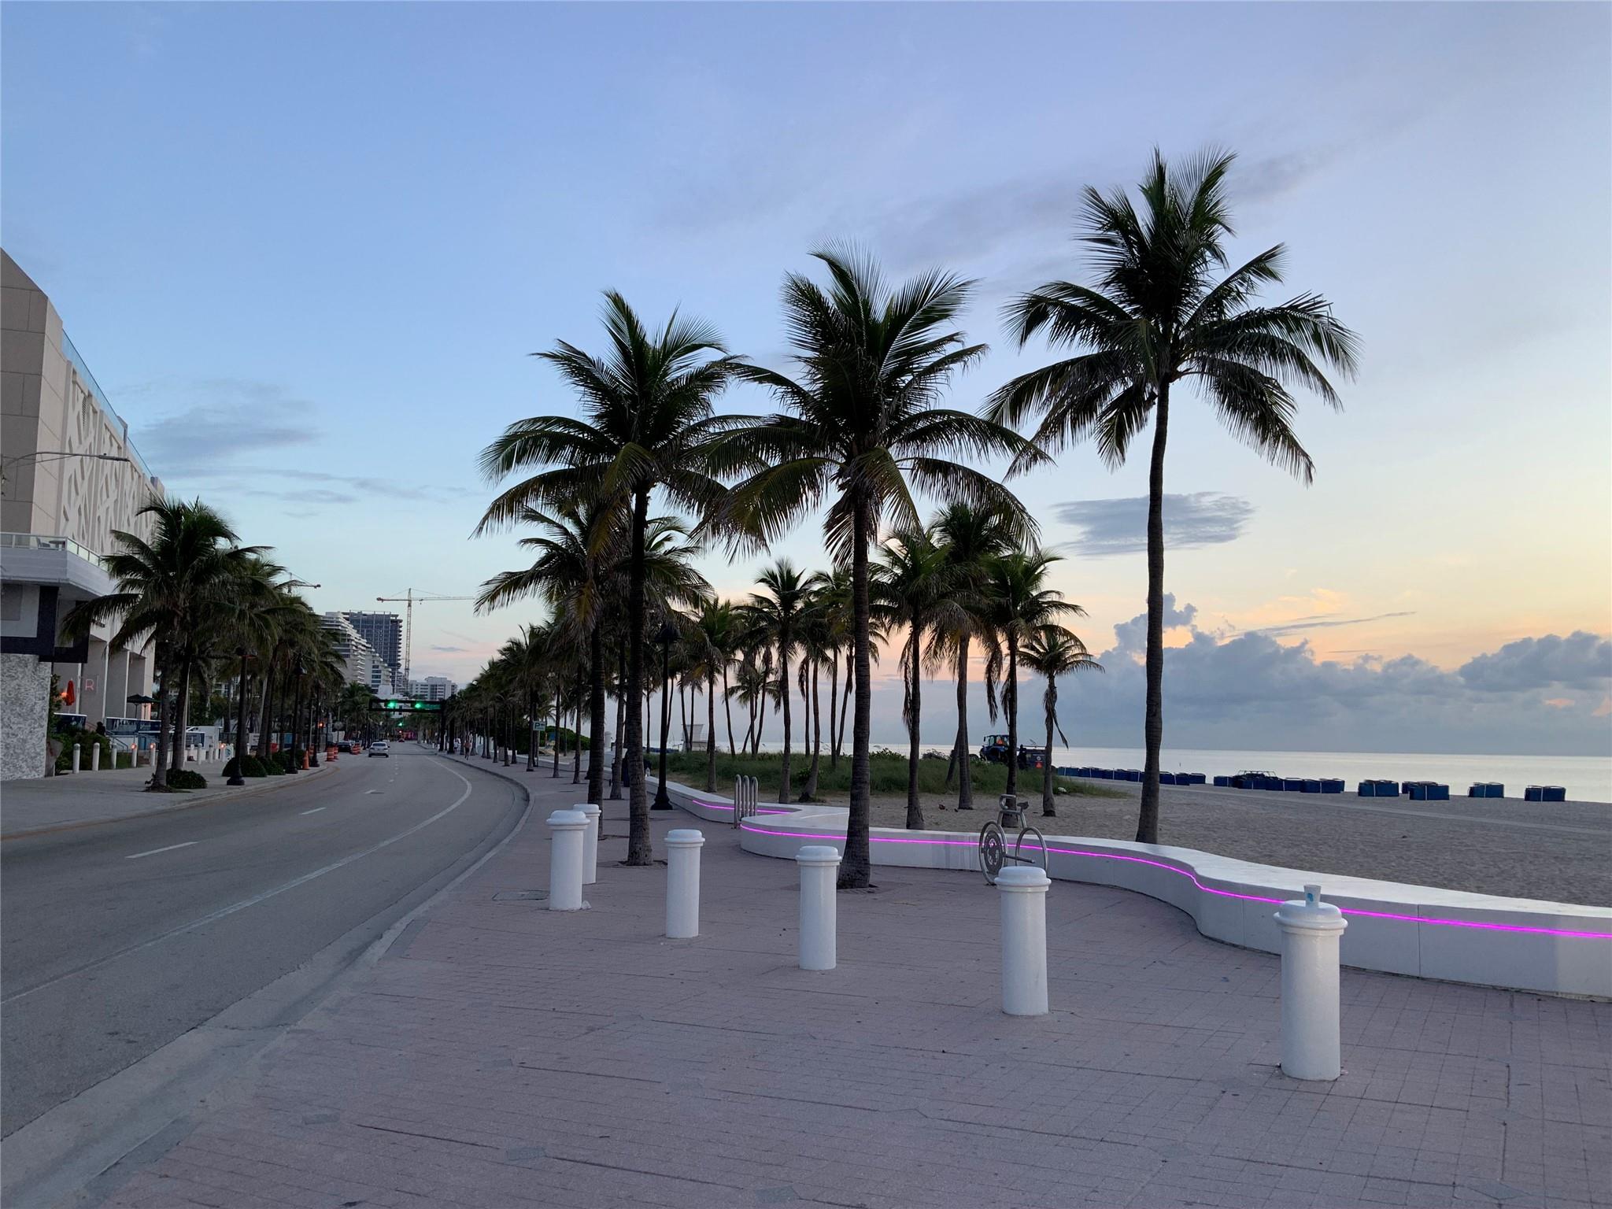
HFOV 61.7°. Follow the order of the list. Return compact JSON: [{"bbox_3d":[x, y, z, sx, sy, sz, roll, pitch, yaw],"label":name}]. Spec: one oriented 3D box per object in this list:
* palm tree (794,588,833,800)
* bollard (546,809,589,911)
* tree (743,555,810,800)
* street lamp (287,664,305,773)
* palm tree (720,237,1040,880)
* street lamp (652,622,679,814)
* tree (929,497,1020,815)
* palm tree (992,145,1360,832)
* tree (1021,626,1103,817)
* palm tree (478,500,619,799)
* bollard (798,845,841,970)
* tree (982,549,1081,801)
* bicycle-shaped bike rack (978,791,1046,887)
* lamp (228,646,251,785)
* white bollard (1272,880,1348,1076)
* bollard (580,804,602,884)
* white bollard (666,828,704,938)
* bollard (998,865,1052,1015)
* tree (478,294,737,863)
[{"bbox_3d":[0.271,2.565,38.558,2.023,6.063,2.023,1,-6,0],"label":"palm tree"},{"bbox_3d":[-2.368,2.519,13.323,0.435,0.957,0.435,1,-6,0],"label":"bollard"},{"bbox_3d":[-0.833,2.098,37.559,2.465,6.752,2.465,1,-6,0],"label":"tree"},{"bbox_3d":[-21.448,4.755,56.706,0.650,4.596,0.650,1,-6,0],"label":"street lamp"},{"bbox_3d":[0.837,-0.547,16.162,3.860,7.700,3.860,1,-6,0],"label":"palm tree"},{"bbox_3d":[-3.407,2.635,32.655,0.650,4.619,0.650,1,-6,0],"label":"street lamp"},{"bbox_3d":[4.280,1.298,35.415,2.428,8.081,2.428,1,-6,0],"label":"tree"},{"bbox_3d":[5.376,-1.714,19.748,5.480,10.300,5.480,1,-6,0],"label":"palm tree"},{"bbox_3d":[6.052,2.788,32.512,2.253,4.587,2.253,1,-6,0],"label":"tree"},{"bbox_3d":[-3.763,1.065,23.586,4.233,5.887,4.233,1,-6,0],"label":"palm tree"},{"bbox_3d":[0.104,2.271,10.136,0.350,0.887,0.350,1,-6,0],"label":"bollard"},{"bbox_3d":[4.592,1.720,28.067,2.476,5.759,2.476,1,-6,0],"label":"tree"},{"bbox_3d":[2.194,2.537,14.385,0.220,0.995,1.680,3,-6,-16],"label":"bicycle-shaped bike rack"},{"bbox_3d":[-18.253,3.511,43.636,0.620,4.600,0.620,1,-6,0],"label":"lamp"},{"bbox_3d":[2.639,1.987,7.084,0.350,0.932,0.350,1,-6,0],"label":"white bollard"},{"bbox_3d":[-2.524,2.743,15.475,0.350,0.887,0.350,1,-6,0],"label":"bollard"},{"bbox_3d":[-1.052,2.394,11.617,0.350,0.902,0.350,1,-6,0],"label":"white bollard"},{"bbox_3d":[1.398,2.116,8.540,0.350,0.887,0.350,1,-6,0],"label":"bollard"},{"bbox_3d":[-2.751,-0.470,18.991,3.830,8.020,3.830,1,-6,0],"label":"tree"}]

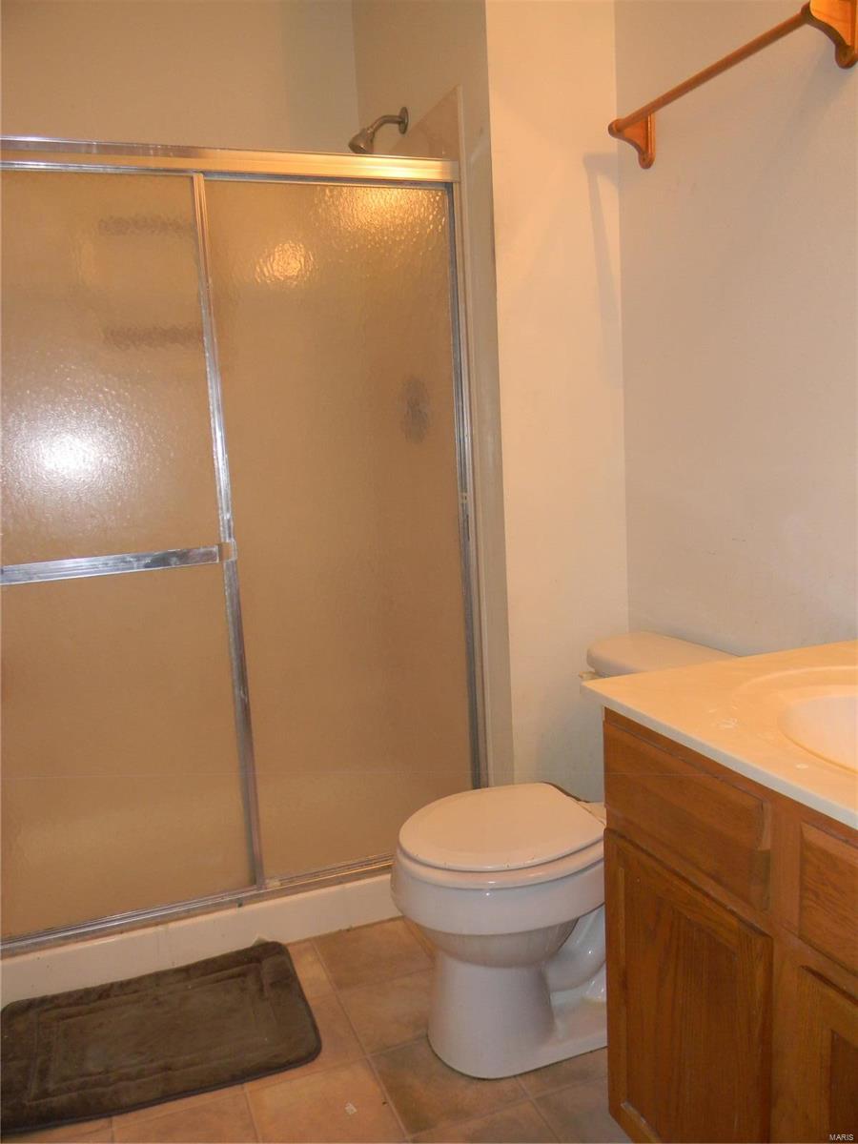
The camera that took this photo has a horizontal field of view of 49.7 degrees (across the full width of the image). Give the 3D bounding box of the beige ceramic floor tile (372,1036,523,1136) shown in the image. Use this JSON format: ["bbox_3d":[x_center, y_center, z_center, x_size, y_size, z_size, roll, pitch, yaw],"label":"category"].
[{"bbox_3d":[0.033,0.975,1.777,0.238,0.010,0.238,-6,8,-20],"label":"beige ceramic floor tile"}]

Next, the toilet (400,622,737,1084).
[{"bbox_3d":[0.299,0.567,1.924,0.735,0.733,0.475,-6,8,-20],"label":"toilet"}]

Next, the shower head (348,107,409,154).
[{"bbox_3d":[-0.146,-1.221,2.561,0.163,0.133,0.067,-6,8,-20],"label":"shower head"}]

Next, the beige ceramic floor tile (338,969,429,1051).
[{"bbox_3d":[-0.050,0.948,2.002,0.238,0.010,0.238,-6,8,-20],"label":"beige ceramic floor tile"}]

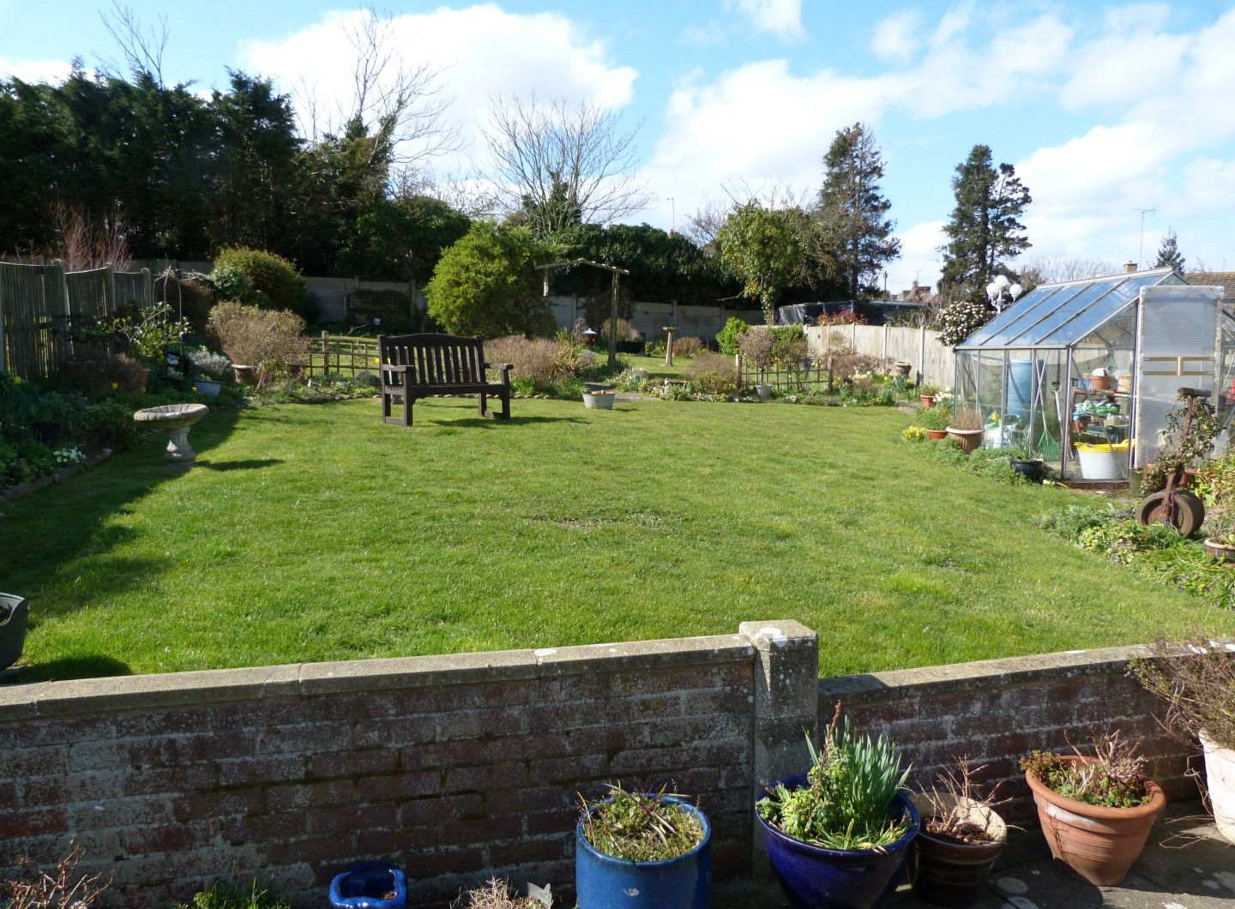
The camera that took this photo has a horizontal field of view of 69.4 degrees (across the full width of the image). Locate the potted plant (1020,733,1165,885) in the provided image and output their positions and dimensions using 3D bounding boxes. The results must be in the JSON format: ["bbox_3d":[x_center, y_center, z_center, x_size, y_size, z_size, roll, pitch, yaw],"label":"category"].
[{"bbox_3d":[1.333,0.972,2.497,0.360,0.390,0.360,-1,6,0],"label":"potted plant"}]

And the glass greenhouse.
[{"bbox_3d":[5.140,-0.890,9.682,1.968,1.999,2.520,-1,7,-3],"label":"glass greenhouse"}]

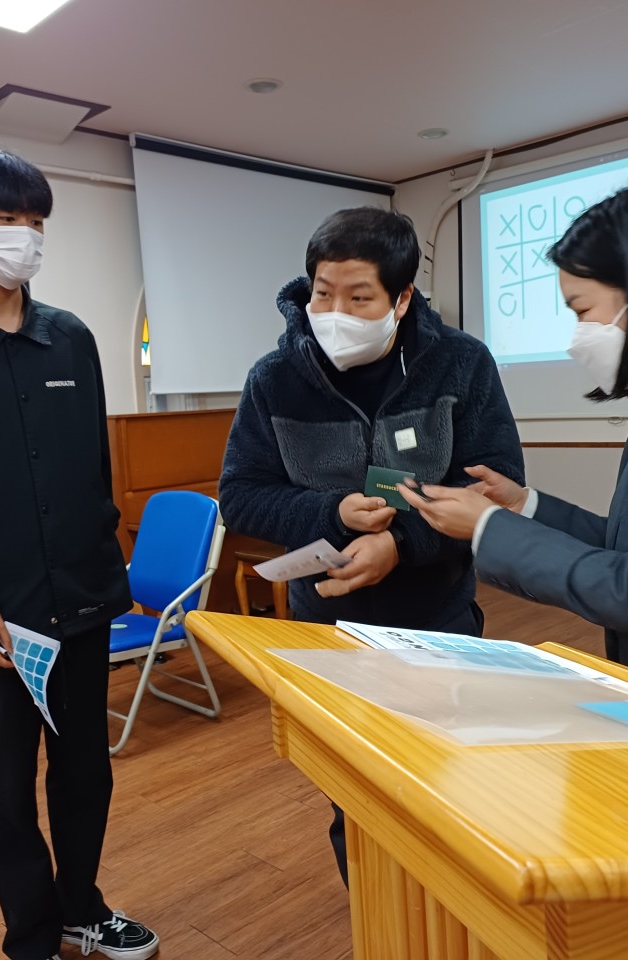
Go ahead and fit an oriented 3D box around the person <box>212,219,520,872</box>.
[{"bbox_3d":[0.126,0.260,1.675,0.600,1.570,0.470,-3,6,-4],"label":"person"}]

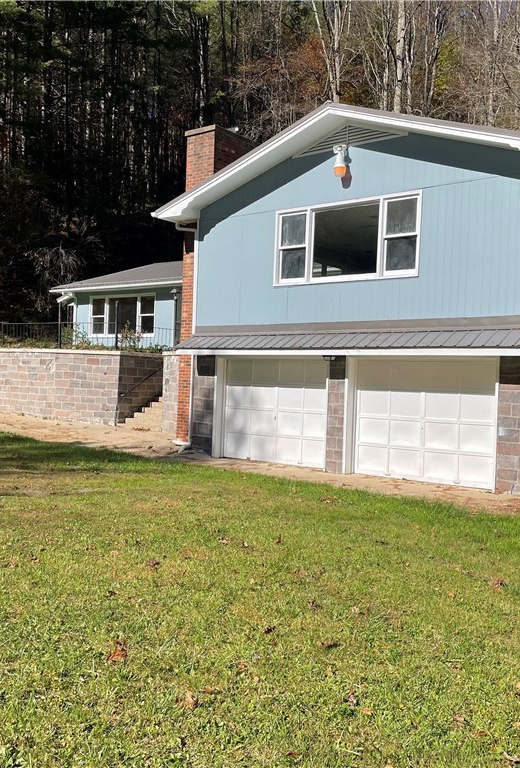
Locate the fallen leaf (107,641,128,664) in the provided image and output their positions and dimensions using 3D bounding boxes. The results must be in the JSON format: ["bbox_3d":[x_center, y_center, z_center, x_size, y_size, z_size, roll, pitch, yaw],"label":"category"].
[{"bbox_3d":[-0.825,1.554,4.450,0.120,0.065,0.130,2,0,-10],"label":"fallen leaf"}]

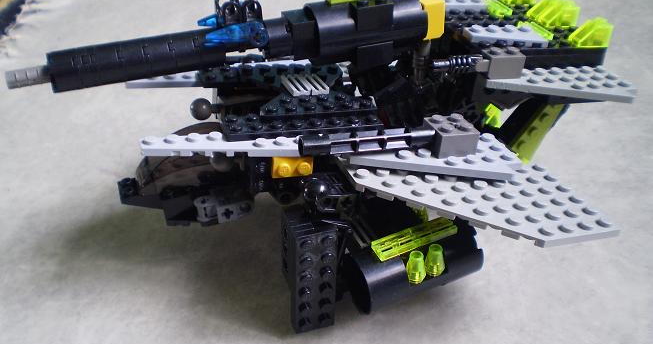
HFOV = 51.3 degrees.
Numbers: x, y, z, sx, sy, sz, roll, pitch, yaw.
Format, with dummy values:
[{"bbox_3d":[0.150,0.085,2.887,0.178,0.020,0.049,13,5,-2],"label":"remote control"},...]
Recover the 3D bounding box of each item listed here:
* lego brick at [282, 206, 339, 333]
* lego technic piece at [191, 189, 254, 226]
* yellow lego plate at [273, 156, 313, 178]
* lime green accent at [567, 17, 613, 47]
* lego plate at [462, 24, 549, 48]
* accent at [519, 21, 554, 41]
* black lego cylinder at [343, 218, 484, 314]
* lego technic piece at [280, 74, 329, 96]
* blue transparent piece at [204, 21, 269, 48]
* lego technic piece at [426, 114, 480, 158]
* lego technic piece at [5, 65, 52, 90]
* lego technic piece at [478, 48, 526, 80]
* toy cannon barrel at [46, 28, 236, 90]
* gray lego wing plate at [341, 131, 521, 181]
[{"bbox_3d":[-0.006,0.040,0.271,0.016,0.048,0.018,-9,33,-16],"label":"lego brick"},{"bbox_3d":[-0.042,0.014,0.275,0.024,0.009,0.008,-16,34,-22],"label":"lego technic piece"},{"bbox_3d":[-0.013,-0.002,0.258,0.016,0.008,0.005,-6,31,-19],"label":"yellow lego plate"},{"bbox_3d":[0.116,-0.061,0.296,0.016,0.011,0.008,-5,32,-19],"label":"lime green accent"},{"bbox_3d":[0.076,-0.057,0.287,0.032,0.005,0.016,-5,33,-18],"label":"lego plate"},{"bbox_3d":[0.092,-0.062,0.301,0.008,0.003,0.016,-5,32,-19],"label":"accent"},{"bbox_3d":[0.033,0.035,0.263,0.048,0.026,0.025,-18,41,-17],"label":"black lego cylinder"},{"bbox_3d":[-0.009,-0.039,0.302,0.016,0.003,0.016,-6,31,-19],"label":"lego technic piece"},{"bbox_3d":[-0.036,-0.054,0.271,0.025,0.009,0.008,-7,33,-18],"label":"blue transparent piece"},{"bbox_3d":[0.049,-0.014,0.268,0.016,0.011,0.016,-5,30,-19],"label":"lego technic piece"},{"bbox_3d":[-0.113,-0.036,0.258,0.016,0.007,0.007,-12,33,-13],"label":"lego technic piece"},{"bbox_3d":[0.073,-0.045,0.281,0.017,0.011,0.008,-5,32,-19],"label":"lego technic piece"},{"bbox_3d":[-0.074,-0.045,0.271,0.068,0.016,0.016,-12,34,-15],"label":"toy cannon barrel"},{"bbox_3d":[0.041,-0.004,0.252,0.064,0.005,0.032,-5,31,-18],"label":"gray lego wing plate"}]

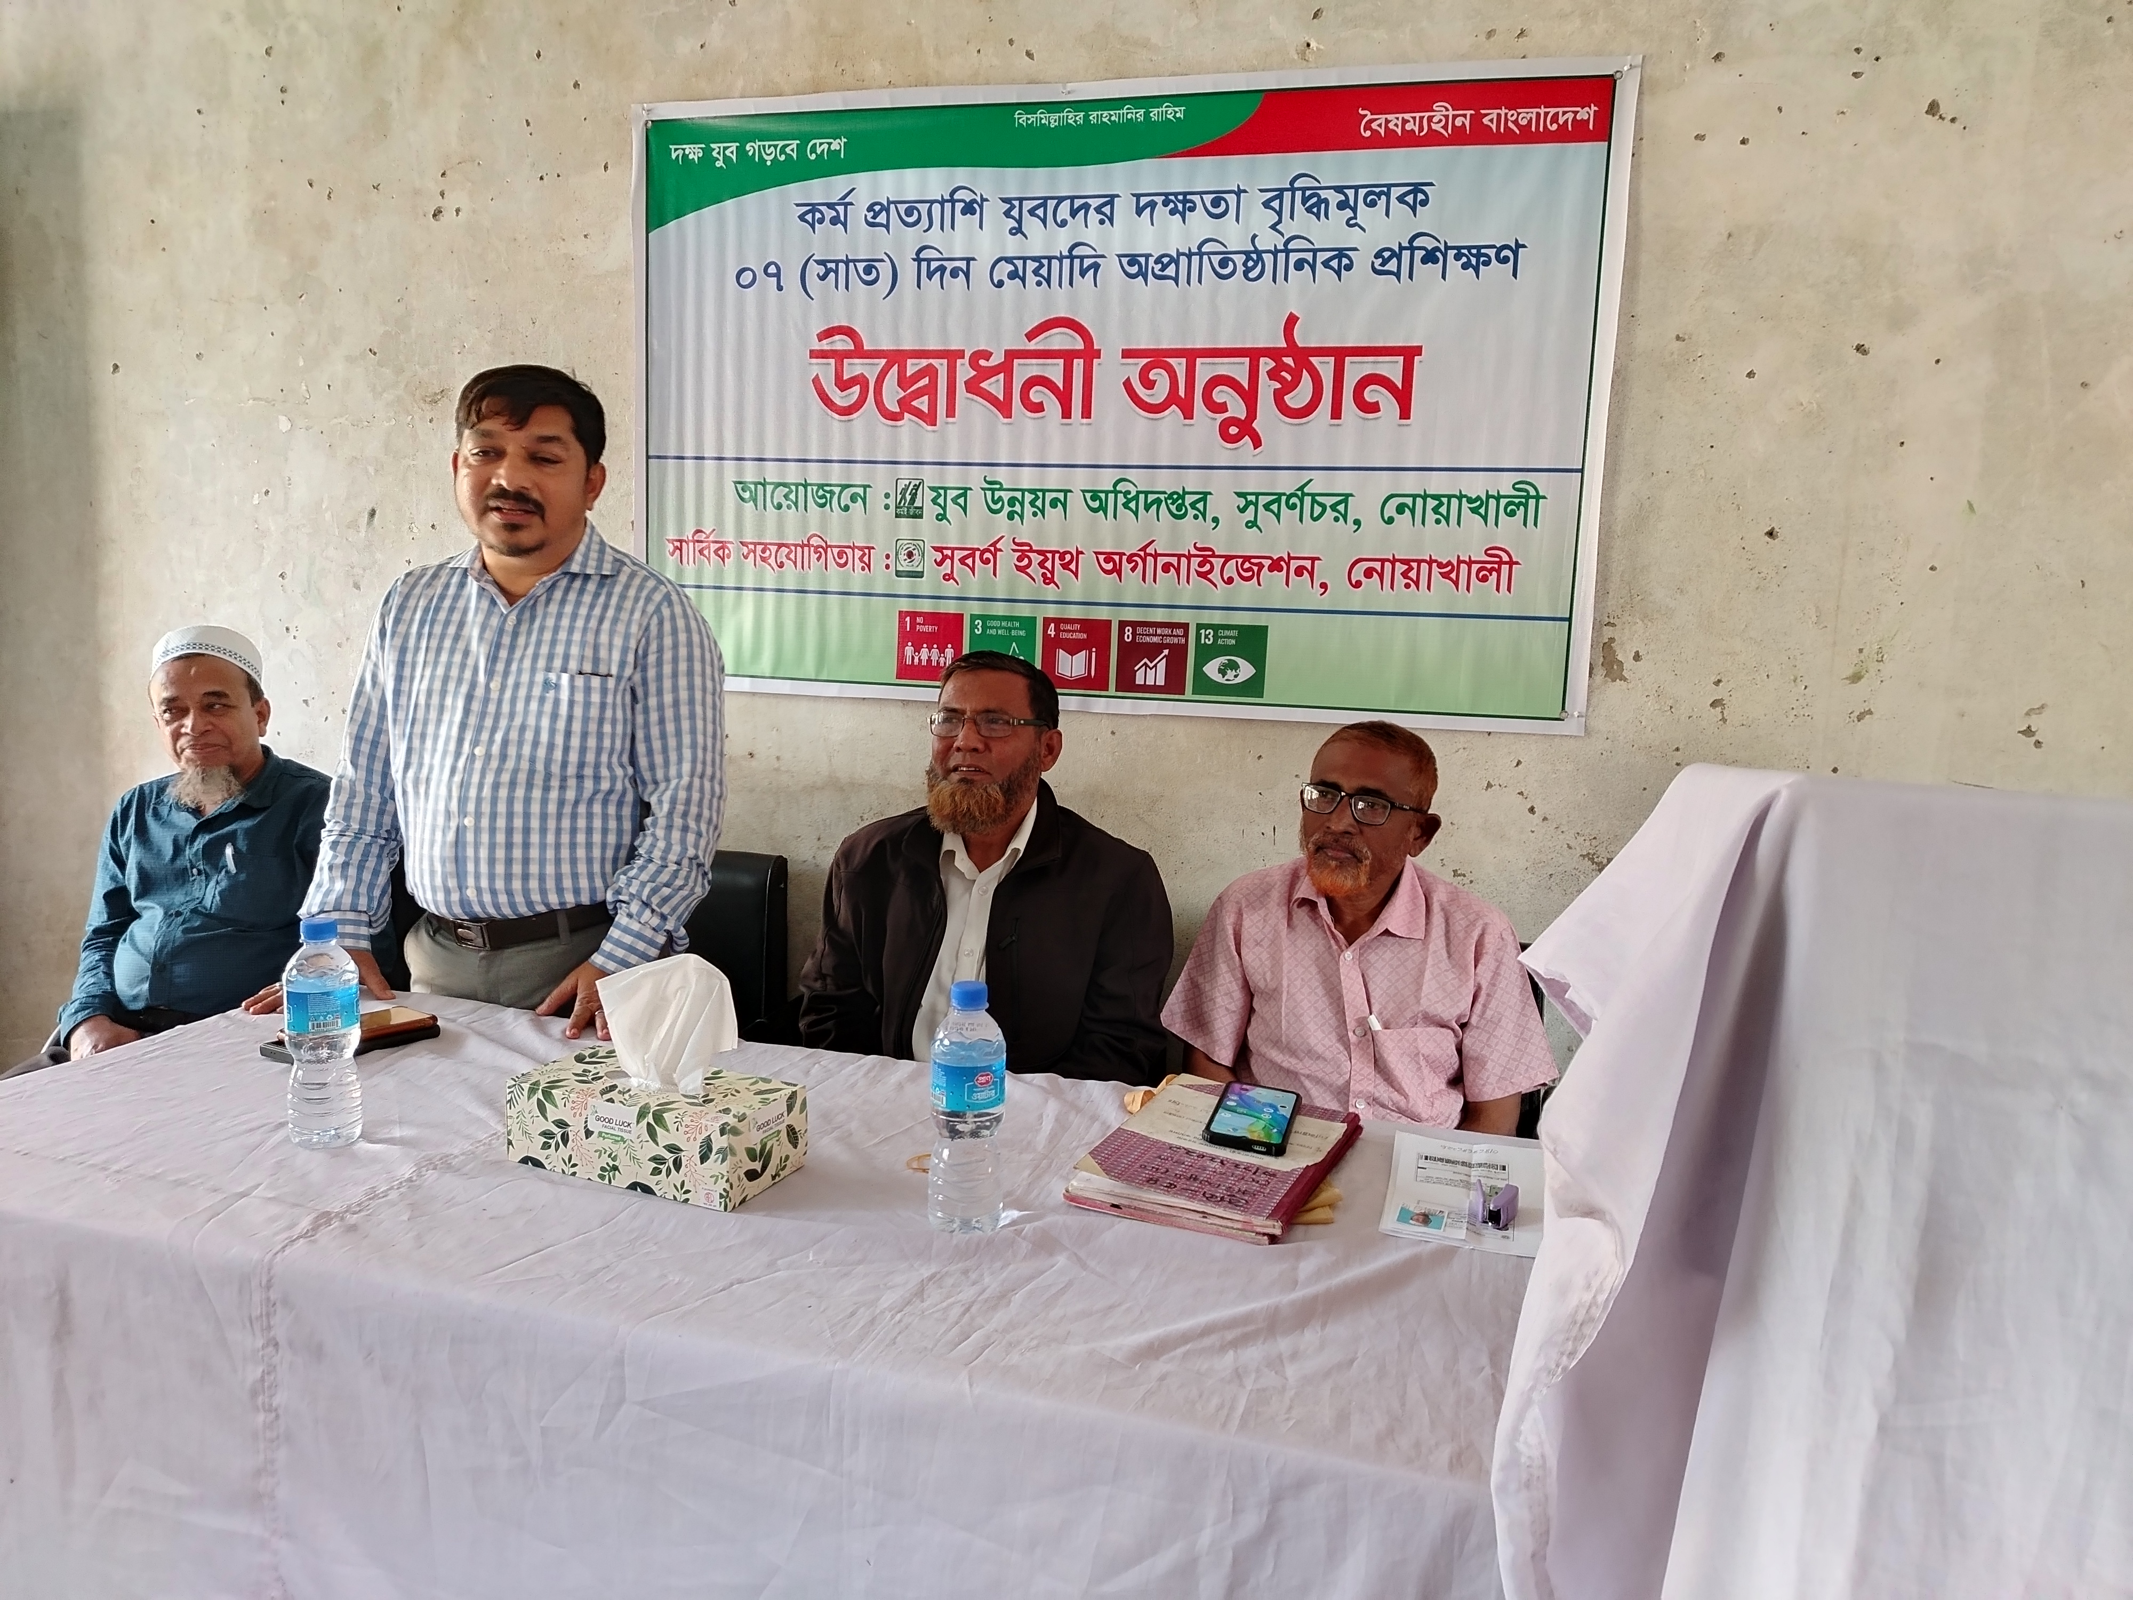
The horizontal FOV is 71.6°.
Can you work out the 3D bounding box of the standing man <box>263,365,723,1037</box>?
[{"bbox_3d":[-0.733,0.225,1.969,0.570,1.562,0.450,3,7,8],"label":"standing man"}]

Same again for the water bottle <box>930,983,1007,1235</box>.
[{"bbox_3d":[-0.082,0.256,1.270,0.065,0.206,0.065,2,7,0],"label":"water bottle"}]

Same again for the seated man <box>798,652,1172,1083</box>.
[{"bbox_3d":[-0.186,0.430,1.864,0.510,1.222,0.780,5,8,22],"label":"seated man"}]

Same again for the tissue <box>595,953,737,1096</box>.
[{"bbox_3d":[-0.367,0.204,1.348,0.125,0.125,0.070,5,8,22],"label":"tissue"}]

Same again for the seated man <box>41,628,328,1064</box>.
[{"bbox_3d":[-1.264,0.377,2.009,0.500,1.212,0.780,3,7,4],"label":"seated man"}]

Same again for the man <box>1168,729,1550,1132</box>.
[{"bbox_3d":[0.280,0.500,1.687,0.500,1.161,0.750,5,8,20],"label":"man"}]

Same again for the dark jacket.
[{"bbox_3d":[-0.123,0.271,1.942,0.490,0.570,0.370,5,8,22],"label":"dark jacket"}]

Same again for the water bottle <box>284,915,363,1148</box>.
[{"bbox_3d":[-0.707,0.215,1.404,0.065,0.208,0.065,2,7,0],"label":"water bottle"}]

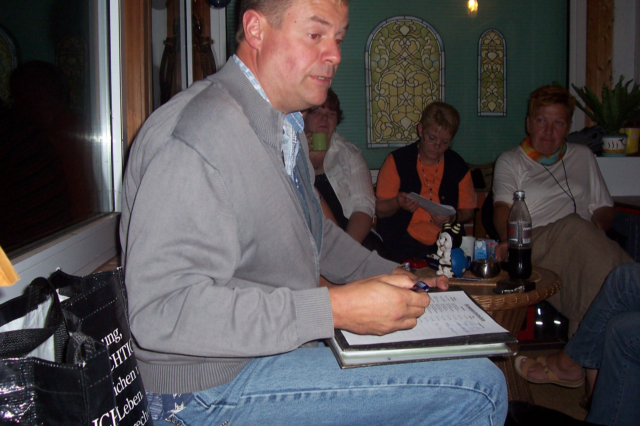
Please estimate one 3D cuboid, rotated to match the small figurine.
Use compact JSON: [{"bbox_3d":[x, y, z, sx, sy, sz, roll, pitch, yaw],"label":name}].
[{"bbox_3d":[0.356,0.099,1.700,0.088,0.148,0.080,-3,5,-30],"label":"small figurine"}]

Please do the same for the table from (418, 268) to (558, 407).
[{"bbox_3d":[0.392,0.454,1.722,0.530,0.560,0.530,-1,4,0],"label":"table"}]

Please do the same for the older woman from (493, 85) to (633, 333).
[{"bbox_3d":[0.830,0.140,2.180,0.560,1.140,0.850,0,5,16],"label":"older woman"}]

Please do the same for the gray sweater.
[{"bbox_3d":[-0.103,0.019,1.130,0.520,0.620,0.520,-1,4,-1],"label":"gray sweater"}]

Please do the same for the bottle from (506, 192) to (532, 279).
[{"bbox_3d":[0.543,0.059,1.710,0.068,0.242,0.068,-1,4,0],"label":"bottle"}]

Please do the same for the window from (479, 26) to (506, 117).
[{"bbox_3d":[0.823,-0.670,3.000,0.135,0.410,0.020,-1,4,0],"label":"window"}]

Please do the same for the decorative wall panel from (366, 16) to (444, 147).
[{"bbox_3d":[0.408,-0.628,3.000,0.370,0.630,0.020,-1,4,0],"label":"decorative wall panel"}]

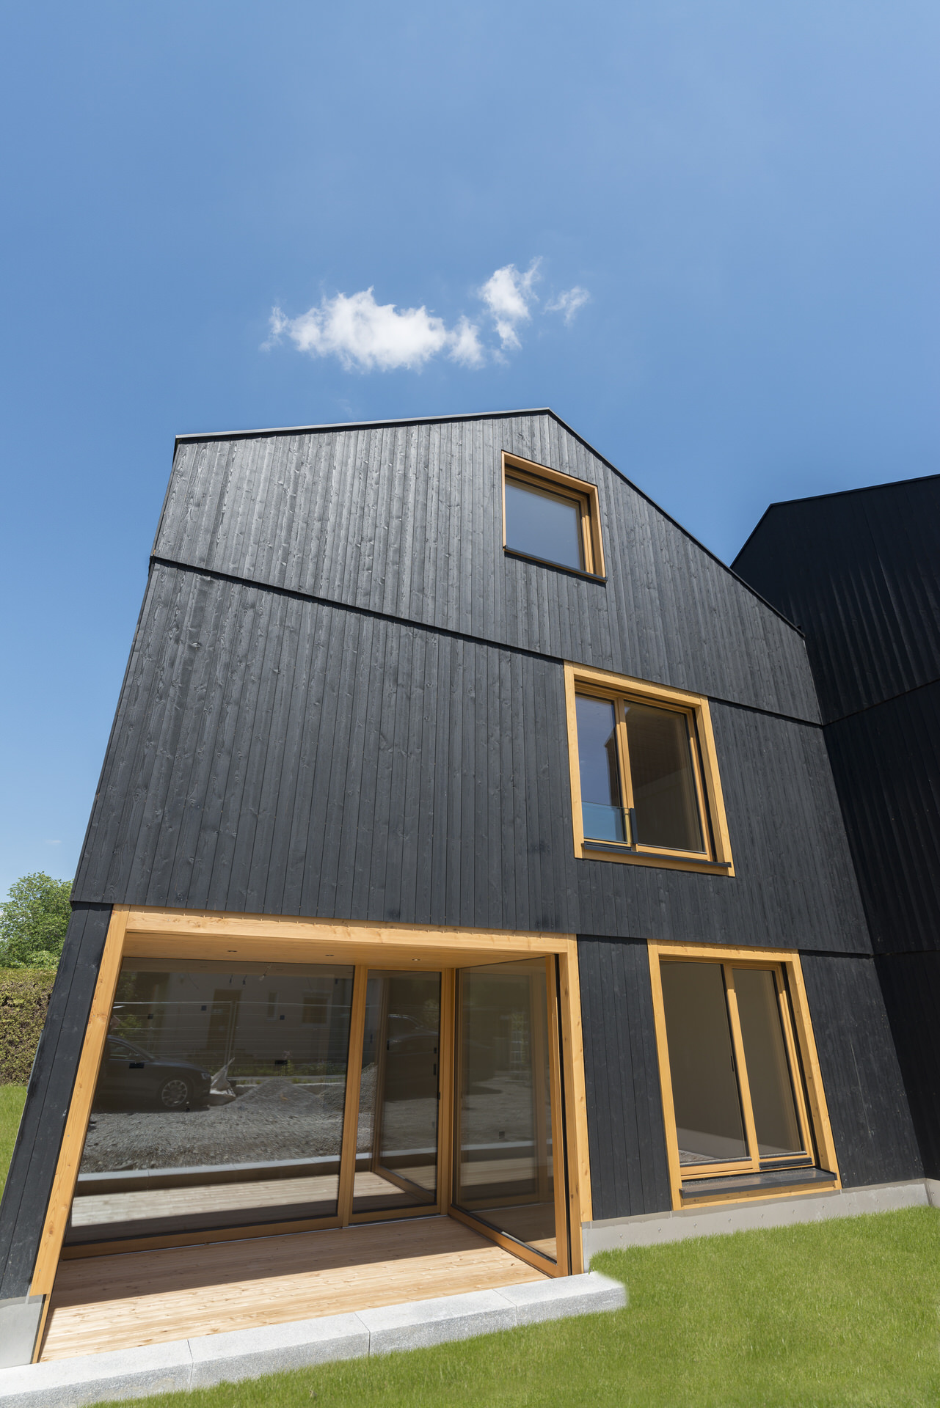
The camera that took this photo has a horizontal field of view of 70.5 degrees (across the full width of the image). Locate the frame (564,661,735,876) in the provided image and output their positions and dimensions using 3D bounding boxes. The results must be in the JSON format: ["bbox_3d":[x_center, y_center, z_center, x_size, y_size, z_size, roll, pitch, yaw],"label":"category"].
[{"bbox_3d":[1.875,0.722,7.166,2.009,2.095,0.200,12,-26,-23],"label":"frame"}]

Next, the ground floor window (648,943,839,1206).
[{"bbox_3d":[2.532,3.406,6.310,1.984,2.092,0.200,12,-26,-23],"label":"ground floor window"}]

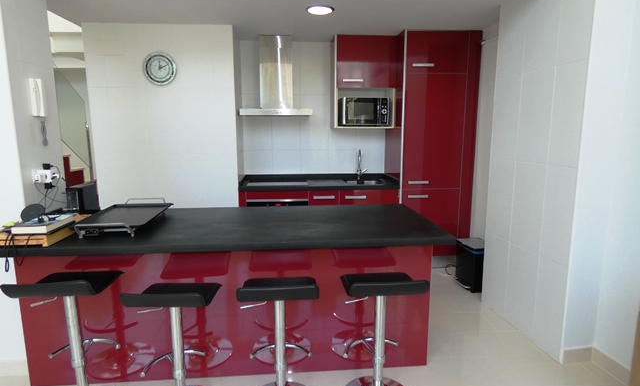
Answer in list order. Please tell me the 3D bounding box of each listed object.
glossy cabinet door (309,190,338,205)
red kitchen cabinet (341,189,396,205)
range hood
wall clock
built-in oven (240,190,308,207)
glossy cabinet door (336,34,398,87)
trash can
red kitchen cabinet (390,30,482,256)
[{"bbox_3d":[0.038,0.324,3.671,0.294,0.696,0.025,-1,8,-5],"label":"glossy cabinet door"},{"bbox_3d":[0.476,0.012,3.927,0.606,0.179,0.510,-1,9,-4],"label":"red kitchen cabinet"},{"bbox_3d":[-0.441,-1.182,3.772,0.706,0.788,0.480,-1,9,-4],"label":"range hood"},{"bbox_3d":[-1.441,-1.119,3.334,0.301,0.300,0.042,-1,9,-4],"label":"wall clock"},{"bbox_3d":[-0.460,0.027,3.854,0.665,0.179,0.510,-1,9,-4],"label":"built-in oven"},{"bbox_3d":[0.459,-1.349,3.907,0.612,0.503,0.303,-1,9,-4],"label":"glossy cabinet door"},{"bbox_3d":[1.444,0.654,3.403,0.260,0.402,0.350,-1,9,-4],"label":"trash can"},{"bbox_3d":[1.149,-0.456,3.950,0.749,2.262,0.612,-1,9,-4],"label":"red kitchen cabinet"}]

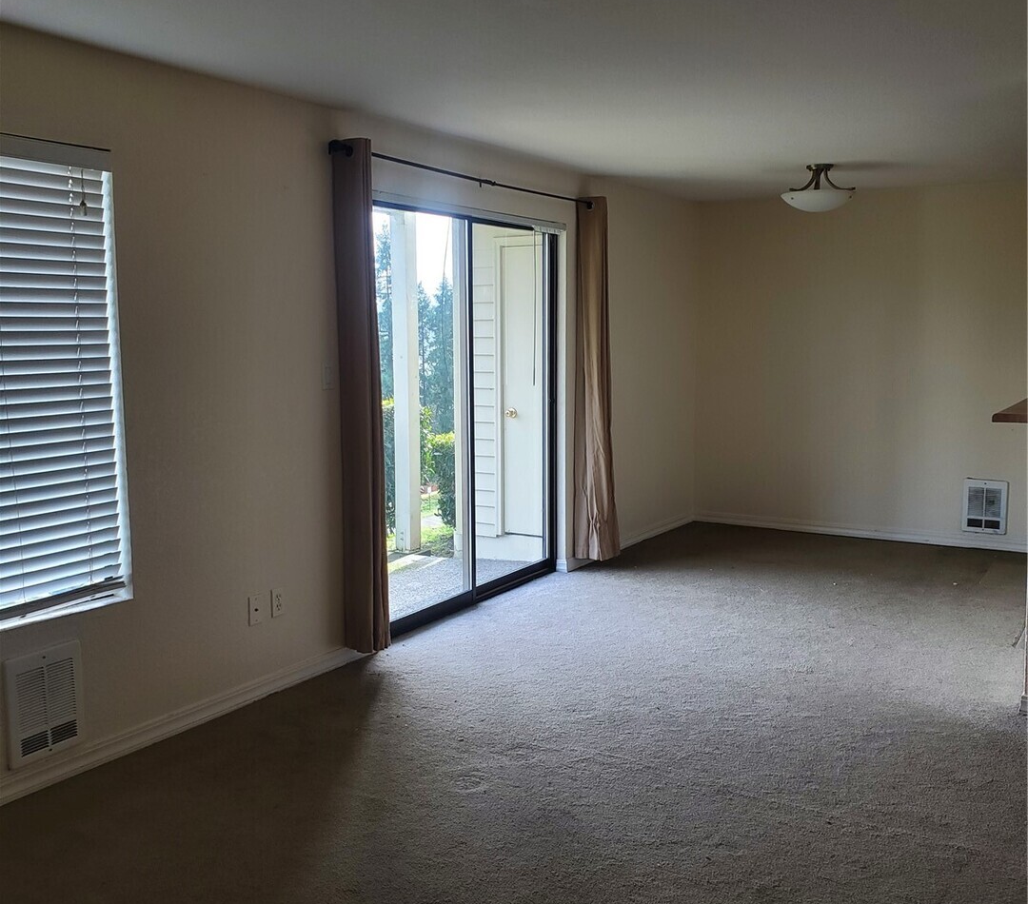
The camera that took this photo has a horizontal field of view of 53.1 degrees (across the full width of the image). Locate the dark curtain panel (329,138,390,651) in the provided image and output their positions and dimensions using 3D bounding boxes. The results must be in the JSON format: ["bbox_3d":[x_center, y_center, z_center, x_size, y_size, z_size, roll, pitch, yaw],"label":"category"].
[{"bbox_3d":[-0.623,-0.216,4.287,0.156,2.107,0.198,4,8,32],"label":"dark curtain panel"}]

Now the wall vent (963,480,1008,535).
[{"bbox_3d":[2.981,0.345,6.509,0.252,0.340,0.025,4,8,32],"label":"wall vent"}]

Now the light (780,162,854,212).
[{"bbox_3d":[1.699,-1.458,5.712,0.415,0.253,0.415,4,8,32],"label":"light"}]

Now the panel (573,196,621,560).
[{"bbox_3d":[0.492,-0.427,6.023,0.165,2.107,0.302,4,8,32],"label":"panel"}]

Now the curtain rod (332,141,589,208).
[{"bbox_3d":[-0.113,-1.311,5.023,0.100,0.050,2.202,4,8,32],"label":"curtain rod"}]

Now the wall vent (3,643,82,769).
[{"bbox_3d":[-1.454,0.777,3.194,0.025,0.333,0.252,4,8,32],"label":"wall vent"}]

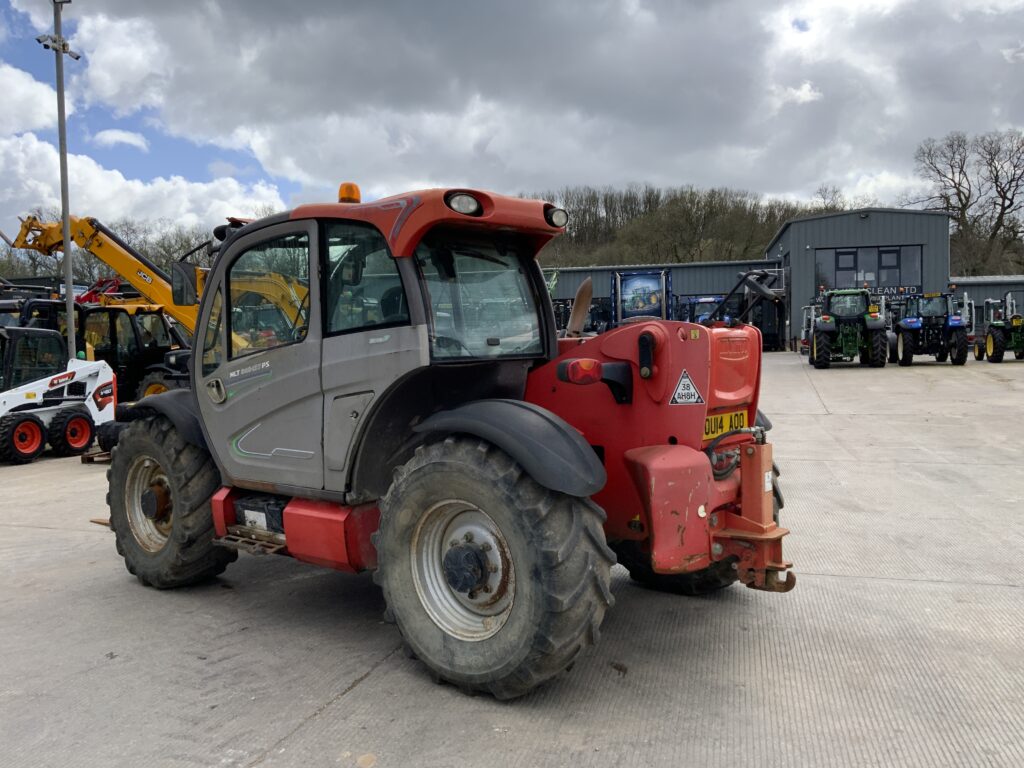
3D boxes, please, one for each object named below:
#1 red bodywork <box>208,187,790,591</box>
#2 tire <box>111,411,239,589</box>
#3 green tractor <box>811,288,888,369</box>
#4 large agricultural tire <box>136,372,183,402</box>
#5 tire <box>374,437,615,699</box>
[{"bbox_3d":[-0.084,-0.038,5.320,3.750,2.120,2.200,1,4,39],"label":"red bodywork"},{"bbox_3d":[-2.361,0.805,6.000,1.220,1.220,0.440,1,4,39],"label":"tire"},{"bbox_3d":[12.496,-2.067,32.096,2.420,2.840,4.600,0,3,13],"label":"green tractor"},{"bbox_3d":[-7.598,0.314,18.688,1.200,1.200,0.420,-1,3,7],"label":"large agricultural tire"},{"bbox_3d":[-0.121,0.863,4.162,1.230,1.230,0.440,1,4,39],"label":"tire"}]

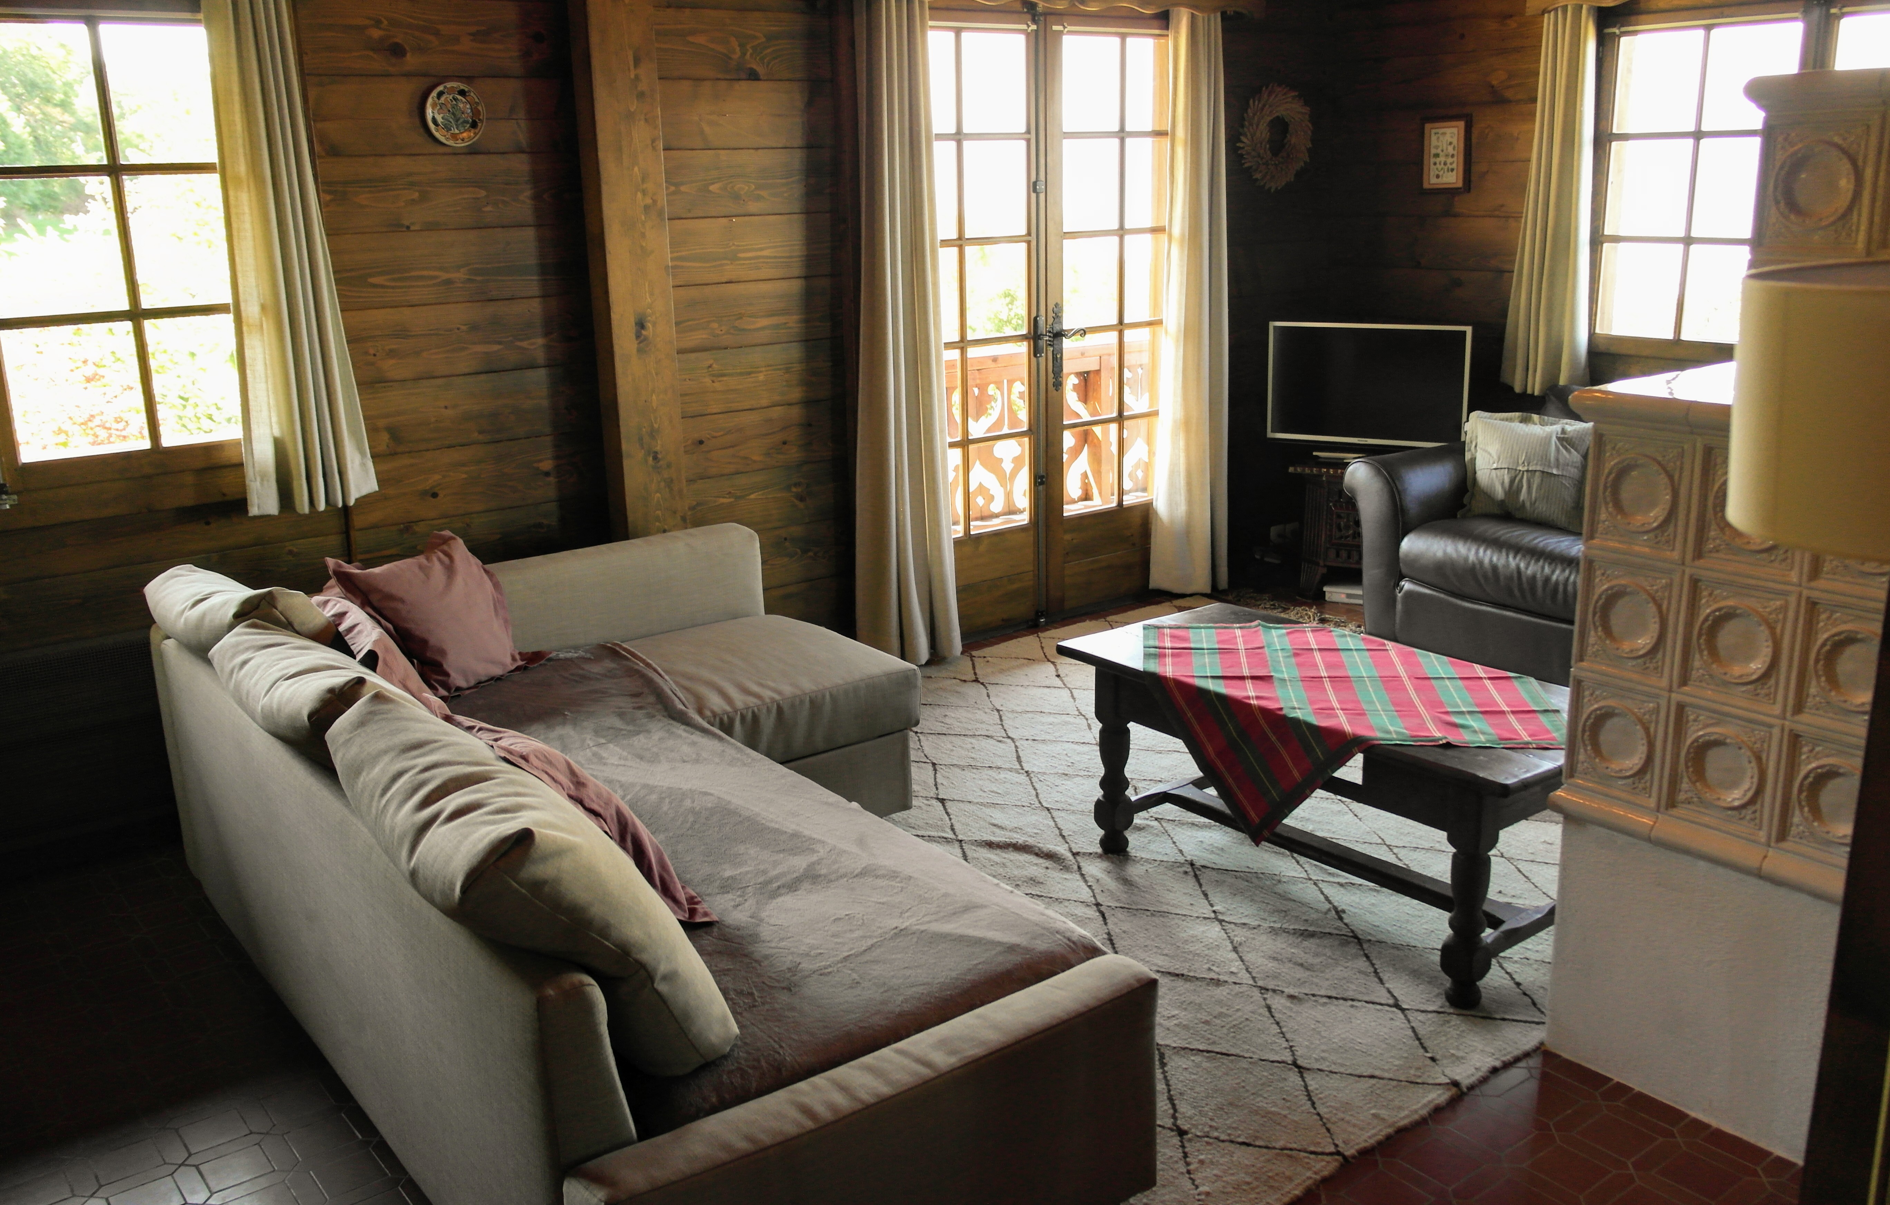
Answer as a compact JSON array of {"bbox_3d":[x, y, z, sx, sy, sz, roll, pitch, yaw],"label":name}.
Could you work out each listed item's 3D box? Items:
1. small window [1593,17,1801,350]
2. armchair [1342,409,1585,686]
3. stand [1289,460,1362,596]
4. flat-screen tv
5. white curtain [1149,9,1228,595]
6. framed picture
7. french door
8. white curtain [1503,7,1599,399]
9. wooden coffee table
[{"bbox_3d":[2.483,-1.379,5.257,0.079,1.090,0.674,-12,18,-36],"label":"small window"},{"bbox_3d":[2.099,-0.245,5.262,0.882,0.872,1.258,-12,18,-36],"label":"armchair"},{"bbox_3d":[1.633,-0.286,6.111,0.495,0.535,0.367,6,17,26],"label":"stand"},{"bbox_3d":[1.589,-0.821,5.935,0.743,0.456,0.069,6,17,26],"label":"flat-screen tv"},{"bbox_3d":[0.937,-1.079,5.966,0.386,2.169,0.119,-12,18,-36],"label":"white curtain"},{"bbox_3d":[1.886,-1.686,5.931,0.025,0.282,0.215,-12,18,-36],"label":"framed picture"},{"bbox_3d":[0.364,-0.970,5.656,1.456,2.140,0.089,-12,18,-36],"label":"french door"},{"bbox_3d":[2.150,-1.393,5.530,0.109,1.337,0.327,-12,18,-36],"label":"white curtain"},{"bbox_3d":[0.879,0.418,3.538,0.600,0.519,1.204,-13,19,-37],"label":"wooden coffee table"}]

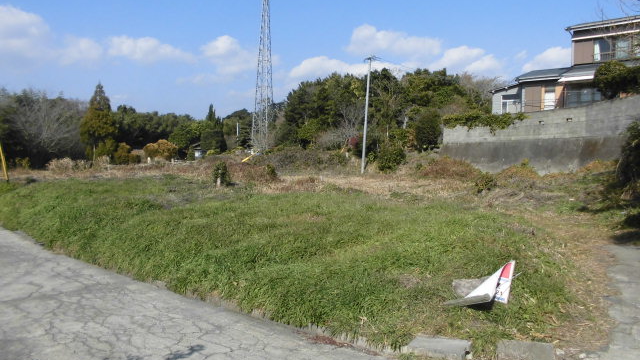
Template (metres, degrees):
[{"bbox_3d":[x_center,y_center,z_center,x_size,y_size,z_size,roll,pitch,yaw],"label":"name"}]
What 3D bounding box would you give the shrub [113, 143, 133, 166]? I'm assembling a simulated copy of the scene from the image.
[{"bbox_3d":[-18.900,-2.536,46.000,1.880,2.110,1.780,0,2,-22],"label":"shrub"}]

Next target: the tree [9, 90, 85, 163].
[{"bbox_3d":[-31.295,-6.021,55.003,8.520,8.240,7.670,0,2,-30],"label":"tree"}]

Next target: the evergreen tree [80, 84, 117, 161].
[{"bbox_3d":[-26.726,-7.058,58.000,4.344,9.411,4.200,1,2,0],"label":"evergreen tree"}]

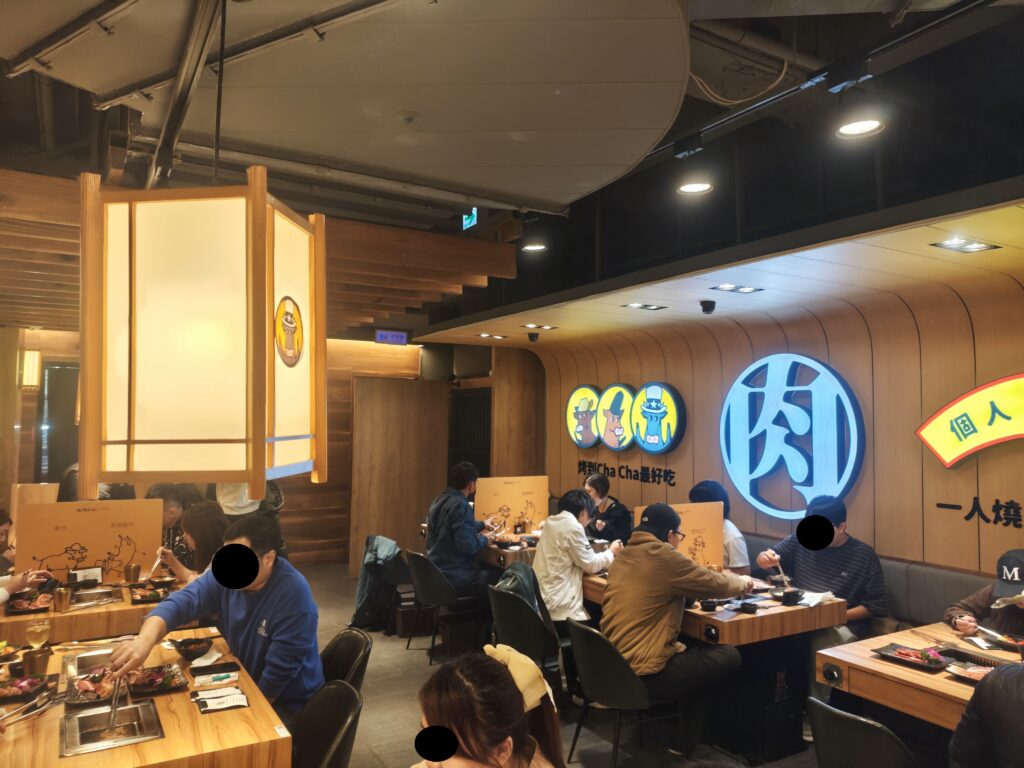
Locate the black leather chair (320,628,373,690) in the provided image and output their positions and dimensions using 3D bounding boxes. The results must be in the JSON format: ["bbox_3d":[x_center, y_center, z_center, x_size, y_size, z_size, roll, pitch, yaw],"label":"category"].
[{"bbox_3d":[-0.911,1.433,2.903,0.550,0.770,0.500,3,-4,-31],"label":"black leather chair"}]

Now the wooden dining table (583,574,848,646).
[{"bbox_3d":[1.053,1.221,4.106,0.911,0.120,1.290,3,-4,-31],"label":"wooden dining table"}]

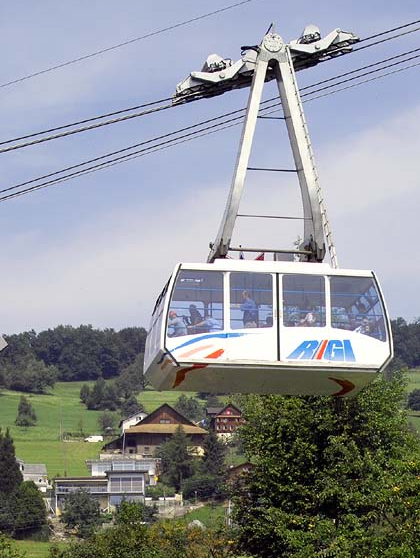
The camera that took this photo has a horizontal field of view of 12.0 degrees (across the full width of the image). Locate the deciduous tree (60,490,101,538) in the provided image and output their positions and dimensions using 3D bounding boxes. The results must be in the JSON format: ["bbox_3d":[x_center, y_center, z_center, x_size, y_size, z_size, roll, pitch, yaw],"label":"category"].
[{"bbox_3d":[-21.255,38.747,328.000,6.080,7.760,6.080,0,-15,0],"label":"deciduous tree"}]

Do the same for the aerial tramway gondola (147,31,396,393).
[{"bbox_3d":[1.383,-1.946,49.864,5.560,9.450,2.830,3,-15,-10],"label":"aerial tramway gondola"}]

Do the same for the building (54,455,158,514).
[{"bbox_3d":[-17.855,36.396,348.000,17.340,11.240,13.000,0,-15,0],"label":"building"}]

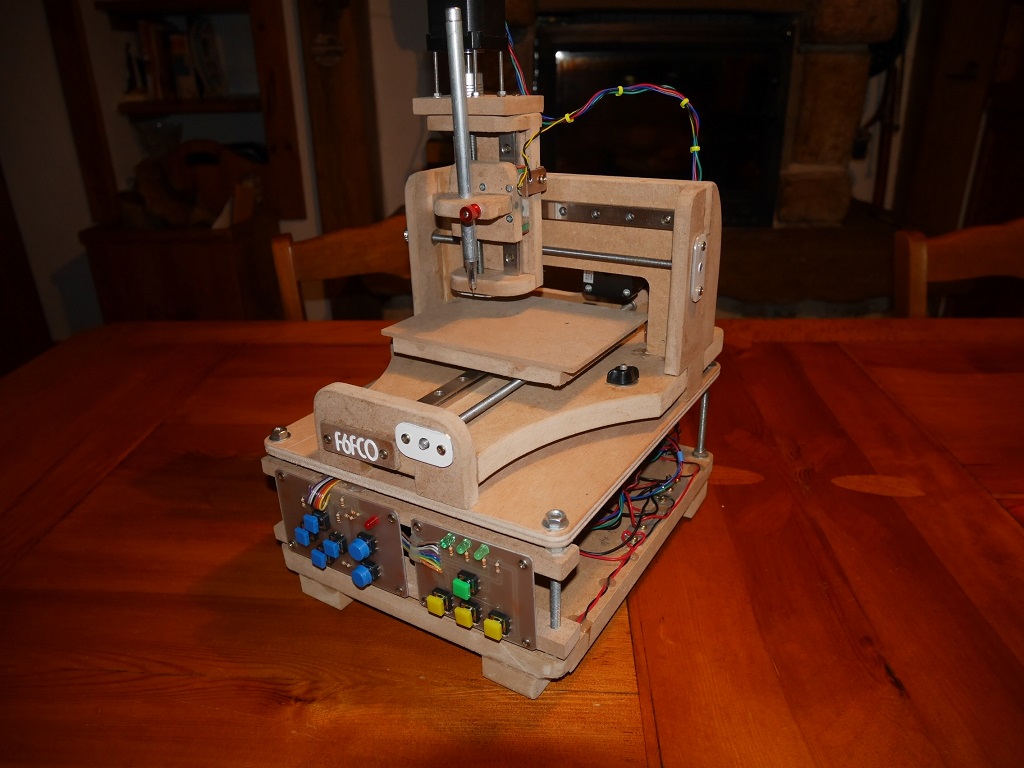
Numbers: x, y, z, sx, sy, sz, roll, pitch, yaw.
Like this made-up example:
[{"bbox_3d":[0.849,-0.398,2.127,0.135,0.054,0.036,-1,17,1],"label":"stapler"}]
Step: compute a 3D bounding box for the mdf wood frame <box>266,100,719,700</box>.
[{"bbox_3d":[0.001,-0.030,0.524,0.235,0.337,0.298,12,26,29],"label":"mdf wood frame"}]

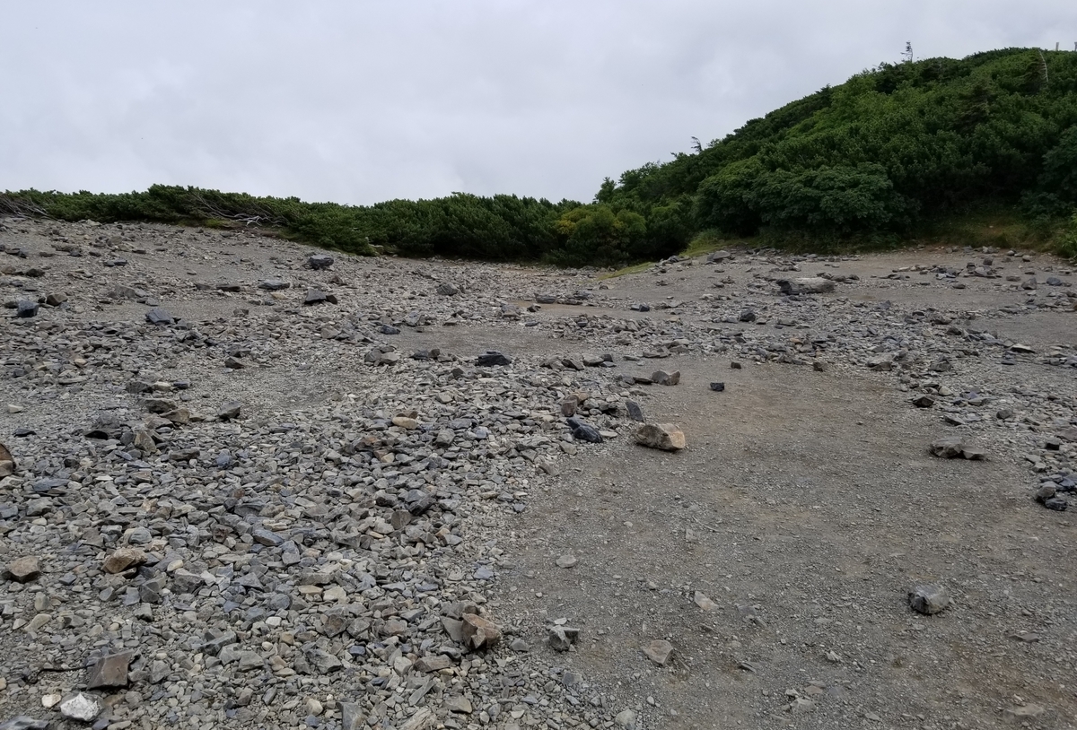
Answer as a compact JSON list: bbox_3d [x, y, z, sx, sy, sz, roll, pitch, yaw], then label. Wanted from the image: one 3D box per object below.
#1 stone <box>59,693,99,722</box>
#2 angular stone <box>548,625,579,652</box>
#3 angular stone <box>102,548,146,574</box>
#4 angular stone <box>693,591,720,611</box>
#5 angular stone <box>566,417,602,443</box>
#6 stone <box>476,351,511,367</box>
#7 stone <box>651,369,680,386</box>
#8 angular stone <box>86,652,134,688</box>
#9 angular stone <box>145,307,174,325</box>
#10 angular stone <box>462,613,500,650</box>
[{"bbox_3d":[-1.484,1.109,2.620,0.122,0.070,0.100,-1,4,-25],"label":"stone"},{"bbox_3d":[0.089,0.985,2.906,0.103,0.078,0.077,0,5,2],"label":"angular stone"},{"bbox_3d":[-1.915,0.907,3.740,0.190,0.085,0.130,-1,4,-25],"label":"angular stone"},{"bbox_3d":[0.670,0.942,3.222,0.058,0.042,0.105,-3,6,-33],"label":"angular stone"},{"bbox_3d":[0.353,0.507,6.300,0.280,0.150,0.180,2,4,30],"label":"angular stone"},{"bbox_3d":[-0.464,-0.060,8.286,0.330,0.150,0.214,0,5,-3],"label":"stone"},{"bbox_3d":[1.358,0.130,8.650,0.310,0.155,0.220,1,3,10],"label":"stone"},{"bbox_3d":[-1.410,1.000,2.657,0.134,0.085,0.107,-3,6,-28],"label":"angular stone"},{"bbox_3d":[-5.110,-0.647,10.900,0.370,0.200,0.280,-1,3,-15],"label":"angular stone"},{"bbox_3d":[-0.222,1.023,3.100,0.145,0.115,0.130,1,3,20],"label":"angular stone"}]

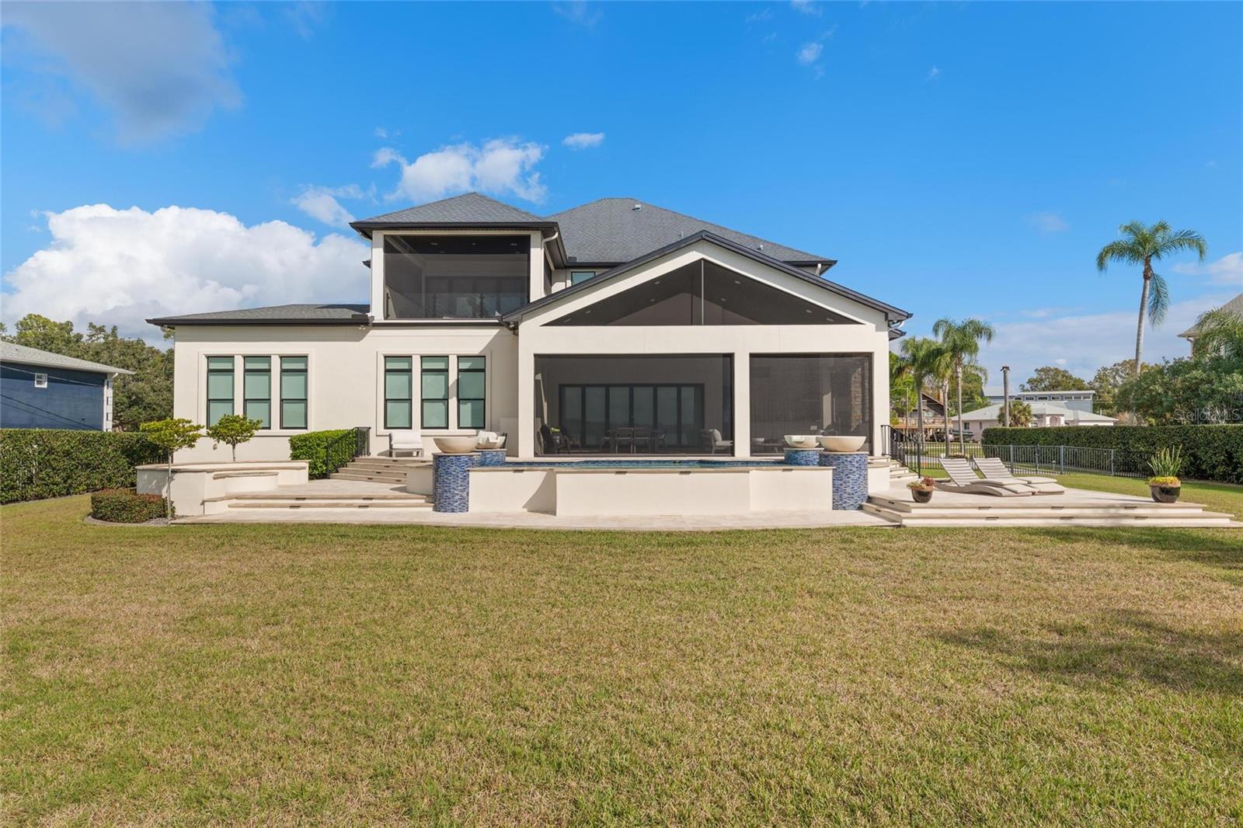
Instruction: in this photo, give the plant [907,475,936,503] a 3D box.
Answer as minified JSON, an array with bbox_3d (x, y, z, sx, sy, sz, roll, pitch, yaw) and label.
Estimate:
[{"bbox_3d":[6.317,1.561,14.492,0.580,0.570,0.550,0,-1,0],"label":"plant"}]

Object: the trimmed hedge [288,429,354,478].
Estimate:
[{"bbox_3d":[-9.563,1.247,21.996,1.286,1.419,2.057,0,-1,-3],"label":"trimmed hedge"}]

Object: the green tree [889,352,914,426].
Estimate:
[{"bbox_3d":[26.800,-1.900,70.000,7.000,10.000,7.000,0,-1,0],"label":"green tree"}]

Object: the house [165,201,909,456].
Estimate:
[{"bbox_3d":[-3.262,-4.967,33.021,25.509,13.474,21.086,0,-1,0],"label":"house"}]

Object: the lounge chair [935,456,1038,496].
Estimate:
[{"bbox_3d":[8.254,1.402,15.798,0.782,0.786,1.954,0,-1,-24],"label":"lounge chair"}]

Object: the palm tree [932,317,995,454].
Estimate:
[{"bbox_3d":[21.072,-1.642,42.710,3.700,8.500,3.600,0,-1,0],"label":"palm tree"}]

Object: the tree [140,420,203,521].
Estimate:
[{"bbox_3d":[-9.590,1.160,14.735,1.220,2.170,1.180,0,-1,0],"label":"tree"}]

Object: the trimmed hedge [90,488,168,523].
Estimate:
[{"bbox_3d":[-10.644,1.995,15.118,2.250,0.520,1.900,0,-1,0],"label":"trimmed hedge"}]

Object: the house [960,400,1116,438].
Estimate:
[{"bbox_3d":[52.043,0.831,86.926,14.400,5.143,10.800,0,-1,0],"label":"house"}]

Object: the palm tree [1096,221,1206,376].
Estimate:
[{"bbox_3d":[25.100,-3.544,32.960,4.400,11.900,4.300,0,-1,0],"label":"palm tree"}]

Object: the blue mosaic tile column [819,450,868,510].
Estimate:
[{"bbox_3d":[4.942,1.460,15.303,1.070,1.224,1.070,0,-1,0],"label":"blue mosaic tile column"}]

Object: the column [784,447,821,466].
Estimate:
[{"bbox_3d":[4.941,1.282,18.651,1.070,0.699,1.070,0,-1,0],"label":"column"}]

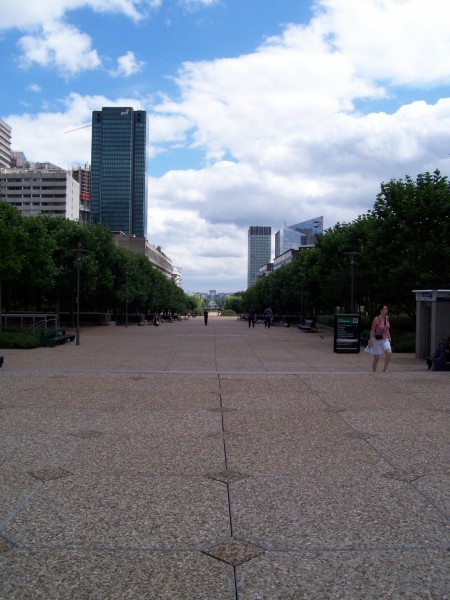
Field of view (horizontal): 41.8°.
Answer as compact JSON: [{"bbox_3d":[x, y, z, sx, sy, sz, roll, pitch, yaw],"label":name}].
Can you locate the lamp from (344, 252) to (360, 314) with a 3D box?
[{"bbox_3d":[5.913,0.049,27.528,0.800,4.500,0.800,1,0,-1],"label":"lamp"}]

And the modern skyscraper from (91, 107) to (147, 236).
[{"bbox_3d":[-89.497,-79.056,516.126,47.000,166.000,45.000,1,0,-1],"label":"modern skyscraper"}]

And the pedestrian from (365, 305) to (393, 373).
[{"bbox_3d":[3.373,0.912,12.950,0.530,1.630,0.430,1,0,-37],"label":"pedestrian"}]

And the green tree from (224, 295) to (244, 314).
[{"bbox_3d":[2.940,1.400,165.000,6.000,5.800,6.000,1,0,-1],"label":"green tree"}]

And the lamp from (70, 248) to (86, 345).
[{"bbox_3d":[-6.800,-0.139,27.265,0.800,4.500,0.800,1,0,-1],"label":"lamp"}]

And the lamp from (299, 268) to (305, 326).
[{"bbox_3d":[5.632,0.023,43.126,0.800,4.500,0.800,1,0,-1],"label":"lamp"}]

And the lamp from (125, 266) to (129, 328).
[{"bbox_3d":[-7.321,-0.170,43.858,0.800,4.500,0.800,1,0,-1],"label":"lamp"}]

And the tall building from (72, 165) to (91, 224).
[{"bbox_3d":[-139.840,-66.134,595.000,23.000,134.000,23.000,1,0,34],"label":"tall building"}]

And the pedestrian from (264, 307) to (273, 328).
[{"bbox_3d":[3.606,1.410,48.300,0.500,1.750,0.400,1,0,-1],"label":"pedestrian"}]

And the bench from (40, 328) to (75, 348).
[{"bbox_3d":[-7.907,1.734,27.946,0.650,0.750,3.600,1,0,-1],"label":"bench"}]

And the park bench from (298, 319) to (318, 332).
[{"bbox_3d":[6.219,1.891,43.741,0.700,0.820,3.200,1,0,-1],"label":"park bench"}]

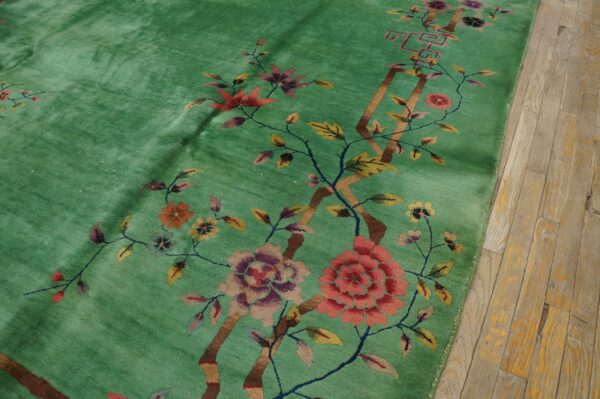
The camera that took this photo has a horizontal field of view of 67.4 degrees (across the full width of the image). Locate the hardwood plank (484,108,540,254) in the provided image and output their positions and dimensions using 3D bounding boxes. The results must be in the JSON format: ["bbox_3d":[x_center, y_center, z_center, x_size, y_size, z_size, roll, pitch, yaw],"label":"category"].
[{"bbox_3d":[0.706,-0.088,1.485,0.058,0.020,0.718,17,50,21],"label":"hardwood plank"}]

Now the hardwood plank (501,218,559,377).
[{"bbox_3d":[0.611,0.236,1.182,0.058,0.020,0.514,19,51,22],"label":"hardwood plank"}]

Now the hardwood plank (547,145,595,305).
[{"bbox_3d":[0.813,0.045,1.344,0.059,0.020,0.700,18,51,22],"label":"hardwood plank"}]

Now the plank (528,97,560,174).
[{"bbox_3d":[0.874,-0.237,1.610,0.058,0.020,0.466,17,50,22],"label":"plank"}]

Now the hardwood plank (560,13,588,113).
[{"bbox_3d":[1.181,-0.606,1.932,0.059,0.020,0.878,16,50,21],"label":"hardwood plank"}]

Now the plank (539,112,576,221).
[{"bbox_3d":[0.862,-0.120,1.499,0.058,0.020,0.562,17,50,22],"label":"plank"}]

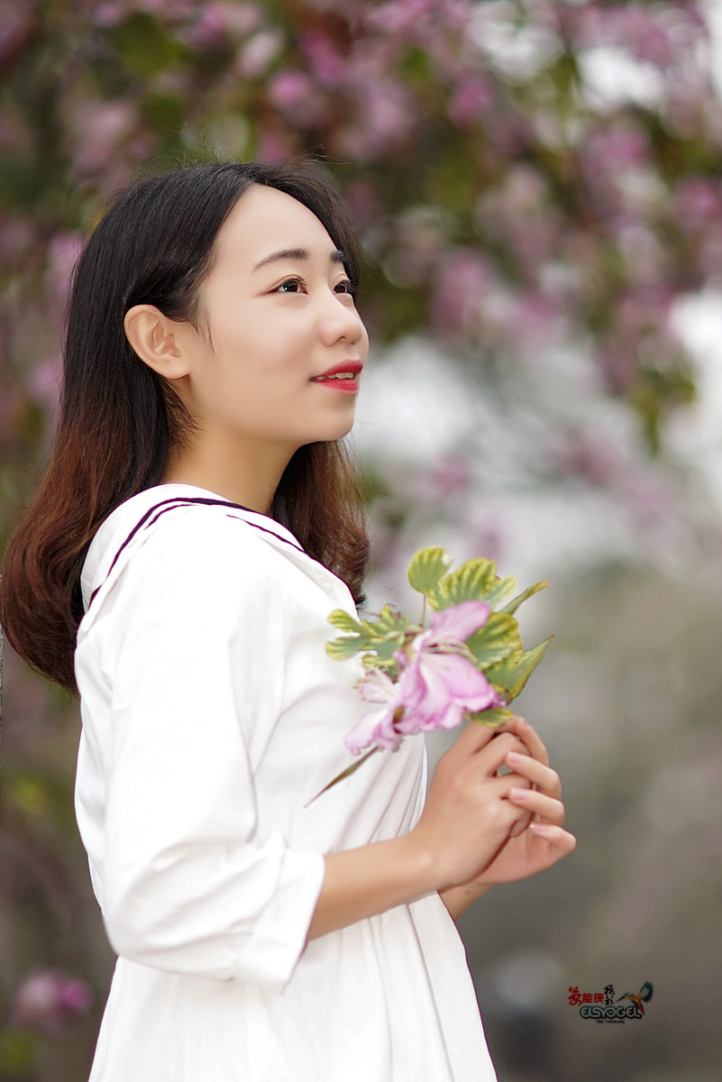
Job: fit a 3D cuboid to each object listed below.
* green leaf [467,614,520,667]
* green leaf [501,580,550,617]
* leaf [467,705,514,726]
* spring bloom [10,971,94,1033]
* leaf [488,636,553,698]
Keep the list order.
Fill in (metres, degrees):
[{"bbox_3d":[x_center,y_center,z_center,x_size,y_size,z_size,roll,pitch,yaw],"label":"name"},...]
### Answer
[{"bbox_3d":[0.096,0.073,1.880,0.042,0.042,0.022,0,0,-11],"label":"green leaf"},{"bbox_3d":[0.121,0.043,1.900,0.046,0.012,0.028,-36,0,0],"label":"green leaf"},{"bbox_3d":[0.094,0.128,1.880,0.035,0.016,0.028,0,0,0],"label":"leaf"},{"bbox_3d":[-0.413,0.612,3.400,0.105,0.083,0.085,0,0,0],"label":"spring bloom"},{"bbox_3d":[0.117,0.094,1.880,0.060,0.033,0.028,-44,0,0],"label":"leaf"}]

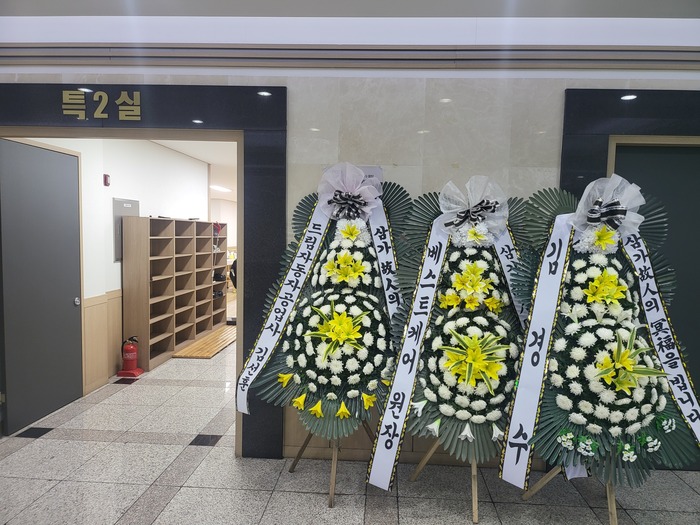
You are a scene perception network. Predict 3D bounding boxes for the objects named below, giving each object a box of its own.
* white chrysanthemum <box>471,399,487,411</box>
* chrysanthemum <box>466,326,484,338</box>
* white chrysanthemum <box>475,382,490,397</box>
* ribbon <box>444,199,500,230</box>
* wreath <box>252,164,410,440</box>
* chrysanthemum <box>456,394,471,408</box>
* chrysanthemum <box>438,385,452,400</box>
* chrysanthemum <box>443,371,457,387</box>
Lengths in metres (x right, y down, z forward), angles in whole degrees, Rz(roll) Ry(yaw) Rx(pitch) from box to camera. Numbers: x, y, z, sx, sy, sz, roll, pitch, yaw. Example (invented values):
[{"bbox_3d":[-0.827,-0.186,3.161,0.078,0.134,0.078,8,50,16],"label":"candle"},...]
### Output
[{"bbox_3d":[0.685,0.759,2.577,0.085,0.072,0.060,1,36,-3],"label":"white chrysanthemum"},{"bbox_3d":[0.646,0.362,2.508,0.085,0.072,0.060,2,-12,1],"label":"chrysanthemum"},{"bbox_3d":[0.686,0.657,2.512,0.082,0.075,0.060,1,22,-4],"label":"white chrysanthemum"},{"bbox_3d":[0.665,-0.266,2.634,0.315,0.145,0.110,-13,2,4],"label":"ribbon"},{"bbox_3d":[-0.102,0.228,2.837,0.941,1.607,0.420,2,3,3],"label":"wreath"},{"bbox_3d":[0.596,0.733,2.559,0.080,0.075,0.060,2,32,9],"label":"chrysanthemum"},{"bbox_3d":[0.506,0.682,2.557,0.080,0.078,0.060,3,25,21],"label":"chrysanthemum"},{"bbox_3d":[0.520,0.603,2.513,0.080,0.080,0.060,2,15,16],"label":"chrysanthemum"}]

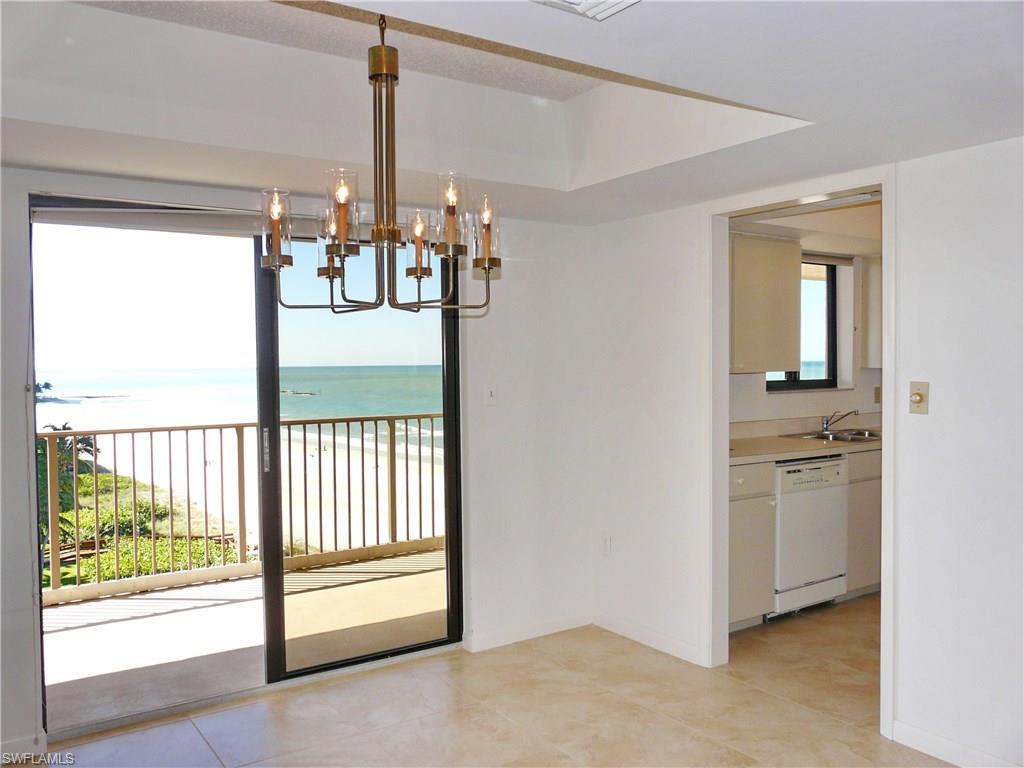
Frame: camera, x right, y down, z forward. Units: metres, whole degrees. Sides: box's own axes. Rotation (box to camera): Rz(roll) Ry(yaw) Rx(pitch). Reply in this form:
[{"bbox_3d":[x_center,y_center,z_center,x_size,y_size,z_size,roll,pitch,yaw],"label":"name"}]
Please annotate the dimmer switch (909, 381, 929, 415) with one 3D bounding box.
[{"bbox_3d":[1.420,0.051,2.902,0.028,0.115,0.072,-2,2,-33],"label":"dimmer switch"}]

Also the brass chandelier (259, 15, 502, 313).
[{"bbox_3d":[-0.374,-0.663,2.438,0.680,0.870,0.660,-1,2,-16],"label":"brass chandelier"}]

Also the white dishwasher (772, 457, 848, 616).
[{"bbox_3d":[1.474,0.813,4.715,0.605,0.847,0.615,-2,2,-33],"label":"white dishwasher"}]

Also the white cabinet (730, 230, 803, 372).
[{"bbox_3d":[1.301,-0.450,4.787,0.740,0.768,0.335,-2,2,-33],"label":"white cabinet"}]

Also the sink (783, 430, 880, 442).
[{"bbox_3d":[2.122,0.405,5.201,0.790,0.175,0.500,-2,2,-33],"label":"sink"}]

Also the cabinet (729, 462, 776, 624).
[{"bbox_3d":[1.003,0.803,4.434,0.480,0.810,0.610,-2,2,-33],"label":"cabinet"}]

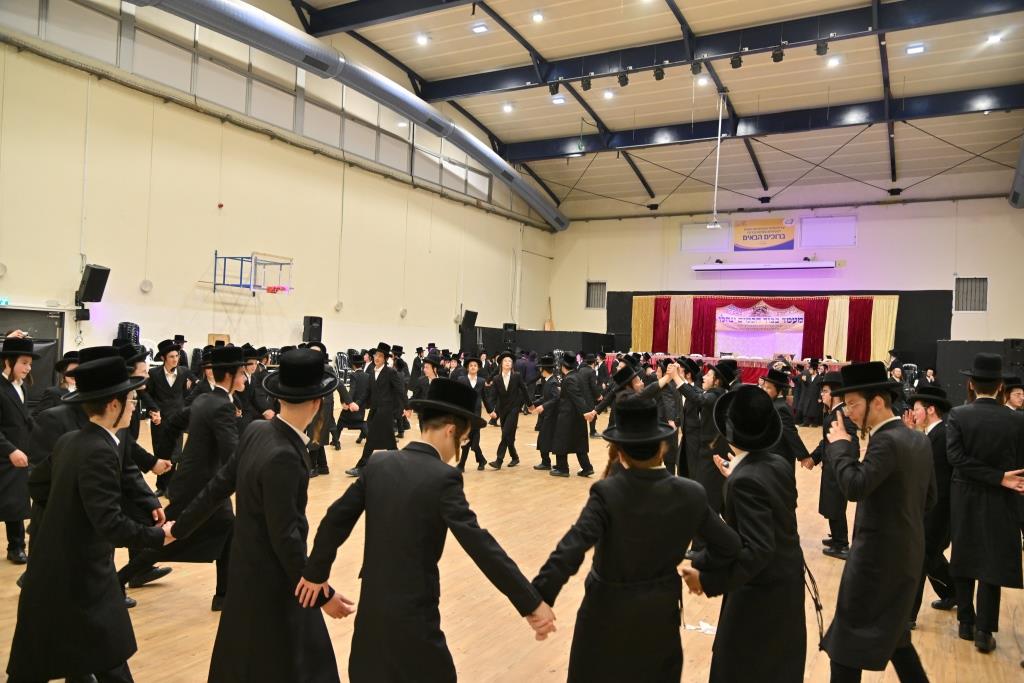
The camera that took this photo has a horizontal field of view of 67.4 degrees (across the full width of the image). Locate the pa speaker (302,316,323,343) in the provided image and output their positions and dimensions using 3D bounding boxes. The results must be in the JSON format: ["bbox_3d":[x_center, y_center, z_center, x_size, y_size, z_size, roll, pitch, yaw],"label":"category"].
[{"bbox_3d":[-5.558,-0.334,21.400,0.390,0.700,0.420,2,-1,42],"label":"pa speaker"}]

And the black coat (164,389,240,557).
[{"bbox_3d":[-1.981,0.855,4.900,0.460,1.080,0.480,3,-1,-17],"label":"black coat"}]

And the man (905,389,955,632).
[{"bbox_3d":[2.826,1.087,5.200,0.580,1.590,0.490,2,-1,7],"label":"man"}]

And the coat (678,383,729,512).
[{"bbox_3d":[1.663,0.911,6.600,0.440,1.120,0.480,2,-1,6],"label":"coat"}]

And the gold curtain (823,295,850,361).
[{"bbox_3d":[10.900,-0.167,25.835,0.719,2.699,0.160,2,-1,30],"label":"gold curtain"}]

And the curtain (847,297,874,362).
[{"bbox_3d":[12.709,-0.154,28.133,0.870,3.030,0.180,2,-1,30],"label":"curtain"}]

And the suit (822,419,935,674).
[{"bbox_3d":[1.555,0.865,3.250,0.420,1.080,0.460,2,-1,42],"label":"suit"}]

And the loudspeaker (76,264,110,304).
[{"bbox_3d":[-8.846,-1.231,16.250,0.370,0.710,0.400,29,16,36],"label":"loudspeaker"}]

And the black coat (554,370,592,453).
[{"bbox_3d":[0.848,1.017,10.850,0.430,1.210,0.520,2,-1,30],"label":"black coat"}]

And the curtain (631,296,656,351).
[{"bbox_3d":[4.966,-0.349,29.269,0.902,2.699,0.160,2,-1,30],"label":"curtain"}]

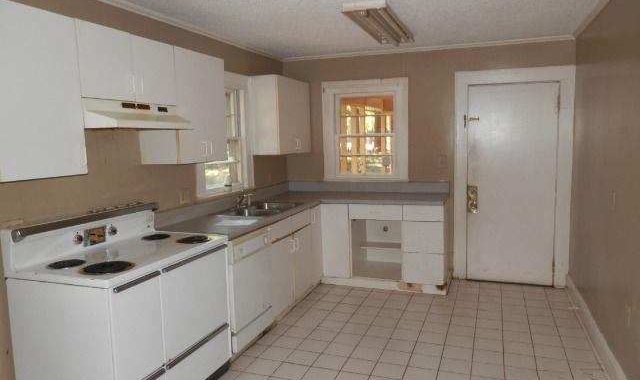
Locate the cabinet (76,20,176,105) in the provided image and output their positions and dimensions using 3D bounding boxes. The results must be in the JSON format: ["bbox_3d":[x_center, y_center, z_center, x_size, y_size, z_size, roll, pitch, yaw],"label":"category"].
[{"bbox_3d":[-1.232,-0.715,2.765,0.321,0.390,0.762,1,7,21],"label":"cabinet"}]

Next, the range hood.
[{"bbox_3d":[-1.167,-0.442,2.778,0.479,0.163,0.764,1,7,21],"label":"range hood"}]

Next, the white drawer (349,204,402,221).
[{"bbox_3d":[0.616,0.195,4.732,0.536,0.144,0.447,1,7,21],"label":"white drawer"}]

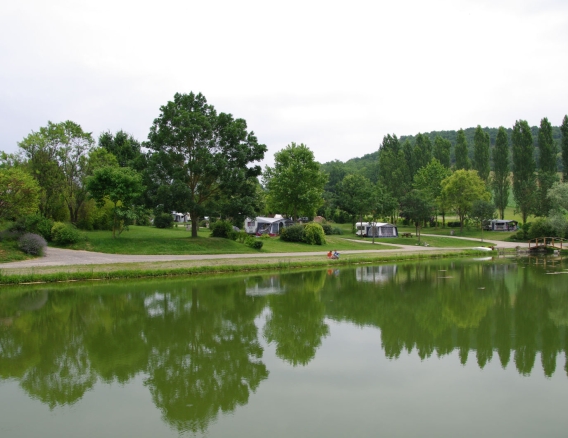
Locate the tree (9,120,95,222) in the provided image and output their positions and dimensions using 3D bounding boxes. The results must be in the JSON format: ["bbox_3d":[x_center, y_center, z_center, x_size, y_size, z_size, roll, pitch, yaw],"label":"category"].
[{"bbox_3d":[-25.290,-5.080,54.000,9.180,11.360,8.900,0,-2,0],"label":"tree"}]

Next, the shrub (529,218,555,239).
[{"bbox_3d":[40.630,1.660,78.000,4.200,3.470,4.000,0,-2,0],"label":"shrub"}]

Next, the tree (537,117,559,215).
[{"bbox_3d":[55.440,-10.410,104.000,4.600,22.300,4.600,0,-2,0],"label":"tree"}]

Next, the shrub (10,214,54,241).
[{"bbox_3d":[-26.537,0.950,52.157,4.140,2.850,3.310,1,-2,-27],"label":"shrub"}]

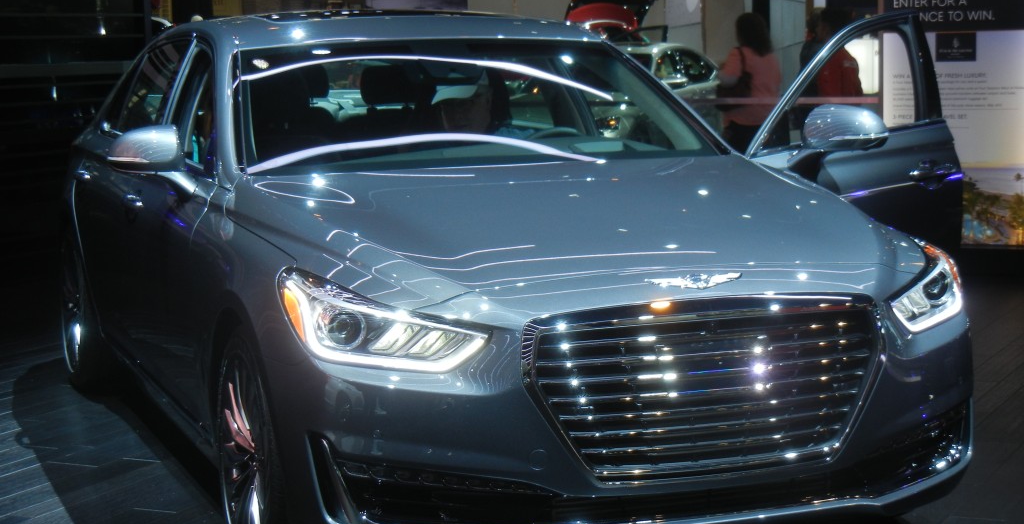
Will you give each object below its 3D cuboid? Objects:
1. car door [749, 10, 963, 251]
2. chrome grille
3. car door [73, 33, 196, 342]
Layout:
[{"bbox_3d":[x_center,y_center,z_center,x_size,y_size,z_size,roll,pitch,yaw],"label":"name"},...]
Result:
[{"bbox_3d":[1.078,-0.243,6.607,0.320,1.120,1.170,5,8,42],"label":"car door"},{"bbox_3d":[0.457,0.281,4.598,0.924,0.423,0.125,-3,7,-20],"label":"chrome grille"},{"bbox_3d":[-1.342,-0.244,7.159,0.310,1.110,1.250,-3,7,-20],"label":"car door"}]

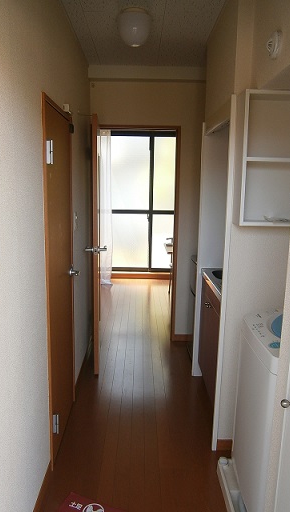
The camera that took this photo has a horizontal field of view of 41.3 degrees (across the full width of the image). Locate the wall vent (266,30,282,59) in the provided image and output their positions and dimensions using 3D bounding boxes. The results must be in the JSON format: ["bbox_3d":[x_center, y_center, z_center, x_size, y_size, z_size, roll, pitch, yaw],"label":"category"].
[{"bbox_3d":[0.478,-0.788,1.430,0.038,0.096,0.096,1,10,-1],"label":"wall vent"}]

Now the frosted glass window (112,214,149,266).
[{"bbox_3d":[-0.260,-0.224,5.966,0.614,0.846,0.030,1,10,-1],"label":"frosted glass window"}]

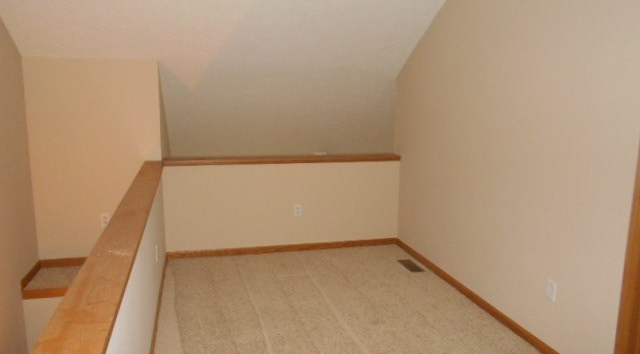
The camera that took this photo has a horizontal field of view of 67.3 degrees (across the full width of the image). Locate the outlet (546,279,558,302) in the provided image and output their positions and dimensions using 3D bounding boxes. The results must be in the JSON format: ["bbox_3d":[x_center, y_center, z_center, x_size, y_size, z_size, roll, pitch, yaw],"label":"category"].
[{"bbox_3d":[1.356,0.666,2.819,0.010,0.115,0.072,-1,10,-15],"label":"outlet"}]

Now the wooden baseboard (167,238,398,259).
[{"bbox_3d":[-0.298,0.686,4.618,2.255,0.063,0.015,-1,10,-15],"label":"wooden baseboard"}]

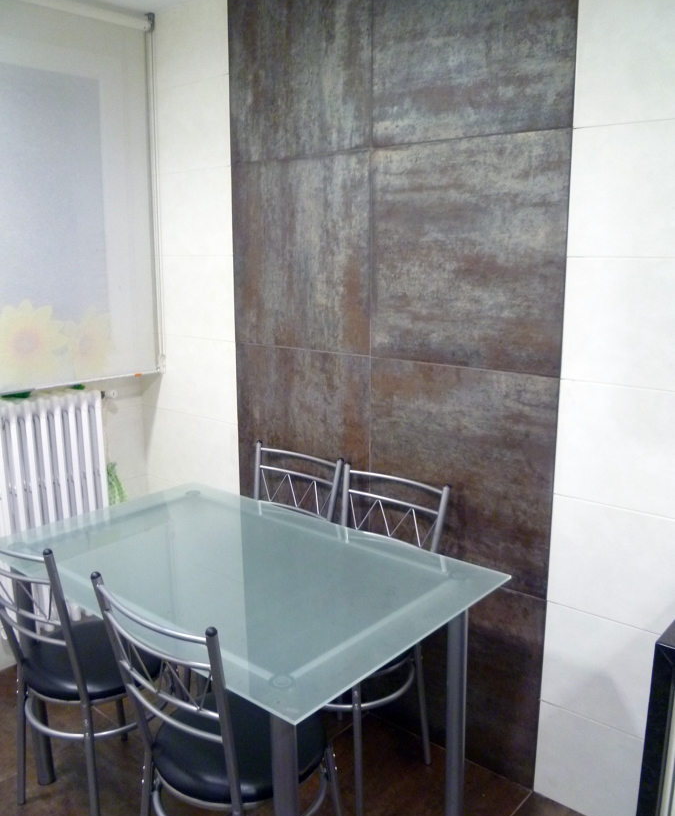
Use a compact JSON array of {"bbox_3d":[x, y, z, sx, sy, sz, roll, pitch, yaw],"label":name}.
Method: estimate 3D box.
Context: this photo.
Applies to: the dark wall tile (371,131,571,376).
[{"bbox_3d":[0.334,-0.404,1.946,0.600,0.600,0.015,10,15,39],"label":"dark wall tile"}]

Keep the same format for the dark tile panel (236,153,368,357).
[{"bbox_3d":[-0.124,-0.484,2.323,0.600,0.600,0.015,10,15,39],"label":"dark tile panel"}]

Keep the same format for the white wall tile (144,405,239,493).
[{"bbox_3d":[-0.570,0.171,2.846,0.570,0.300,0.015,10,15,39],"label":"white wall tile"}]

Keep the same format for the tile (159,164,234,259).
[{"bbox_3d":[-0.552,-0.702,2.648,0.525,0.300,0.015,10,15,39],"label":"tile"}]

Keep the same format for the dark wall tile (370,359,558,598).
[{"bbox_3d":[0.336,0.181,2.070,0.600,0.600,0.015,10,15,39],"label":"dark wall tile"}]

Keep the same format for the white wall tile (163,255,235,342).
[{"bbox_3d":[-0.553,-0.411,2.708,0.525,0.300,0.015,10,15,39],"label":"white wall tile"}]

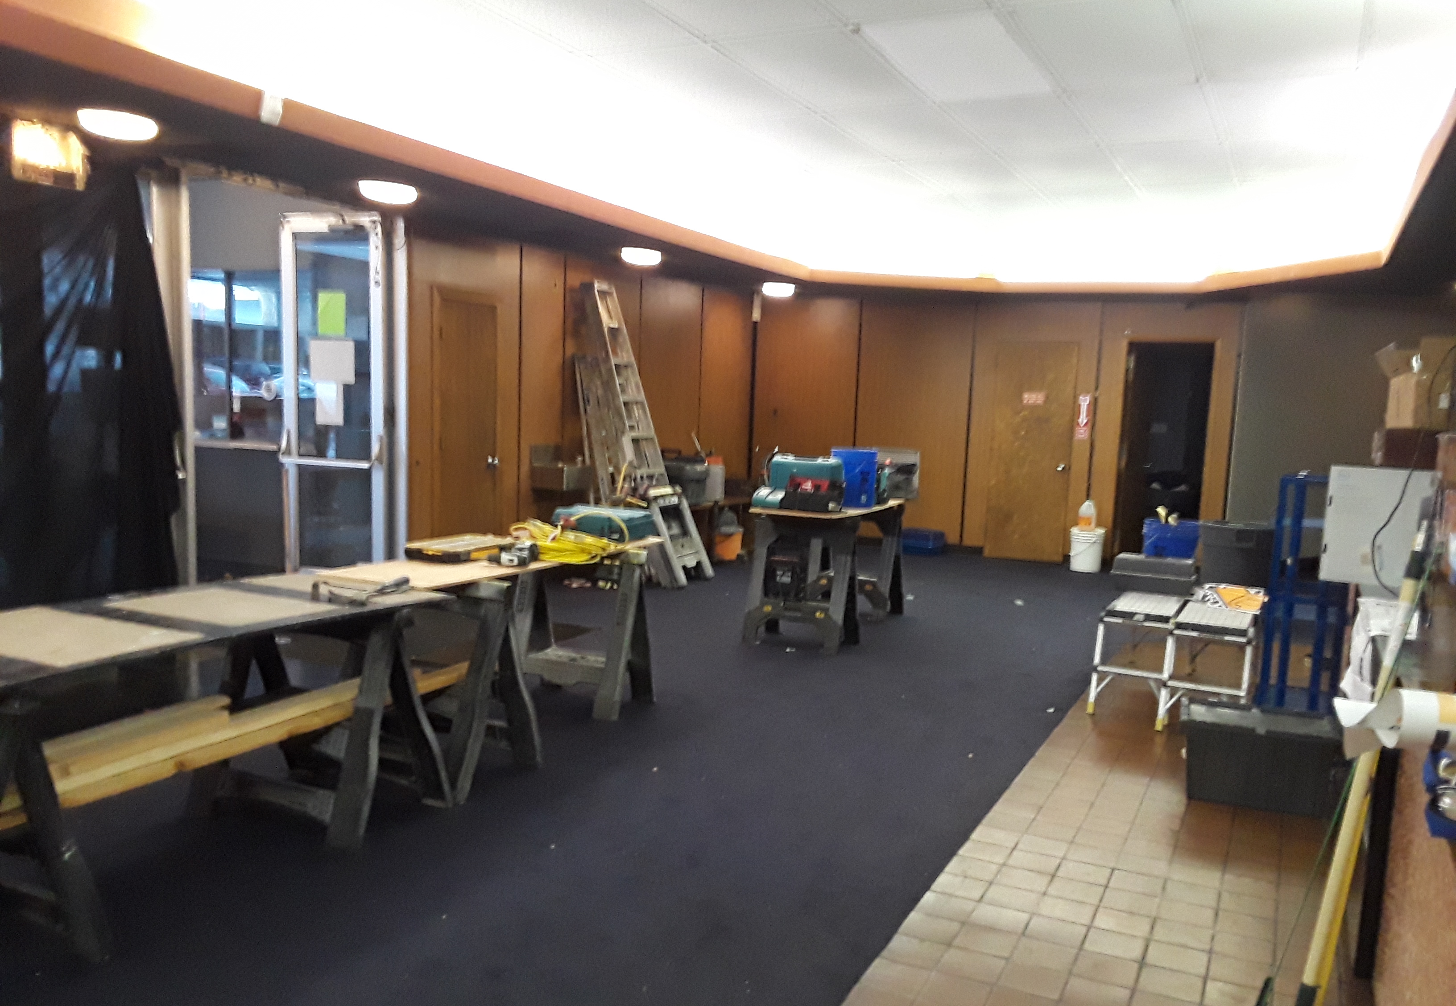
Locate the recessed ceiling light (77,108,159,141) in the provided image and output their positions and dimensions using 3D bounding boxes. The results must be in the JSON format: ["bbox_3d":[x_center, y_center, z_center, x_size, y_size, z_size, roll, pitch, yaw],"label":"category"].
[{"bbox_3d":[-2.352,-1.456,4.535,0.285,0.070,0.285,4,5,26],"label":"recessed ceiling light"}]

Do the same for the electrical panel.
[{"bbox_3d":[2.610,0.090,4.721,0.380,0.465,0.140,4,6,26],"label":"electrical panel"}]

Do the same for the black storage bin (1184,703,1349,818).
[{"bbox_3d":[2.006,0.954,4.429,0.519,0.299,0.373,4,6,26],"label":"black storage bin"}]

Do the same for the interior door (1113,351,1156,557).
[{"bbox_3d":[3.924,-0.446,11.414,0.045,2.030,0.760,6,6,41],"label":"interior door"}]

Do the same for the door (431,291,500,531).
[{"bbox_3d":[-1.811,-0.384,8.174,0.060,2.080,0.740,4,6,26],"label":"door"}]

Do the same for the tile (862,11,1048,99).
[{"bbox_3d":[1.014,-1.893,5.033,0.605,0.020,1.215,4,6,26],"label":"tile"}]

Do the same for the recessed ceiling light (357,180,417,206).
[{"bbox_3d":[-1.685,-1.541,5.833,0.285,0.070,0.285,4,5,26],"label":"recessed ceiling light"}]

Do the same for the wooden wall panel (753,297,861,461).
[{"bbox_3d":[0.777,-0.878,12.022,1.138,2.377,0.040,4,6,26],"label":"wooden wall panel"}]

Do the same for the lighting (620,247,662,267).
[{"bbox_3d":[-0.626,-1.766,8.452,0.310,0.100,0.310,2,5,0],"label":"lighting"}]

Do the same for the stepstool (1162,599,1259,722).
[{"bbox_3d":[2.350,0.779,5.680,0.360,0.490,0.760,4,6,26],"label":"stepstool"}]

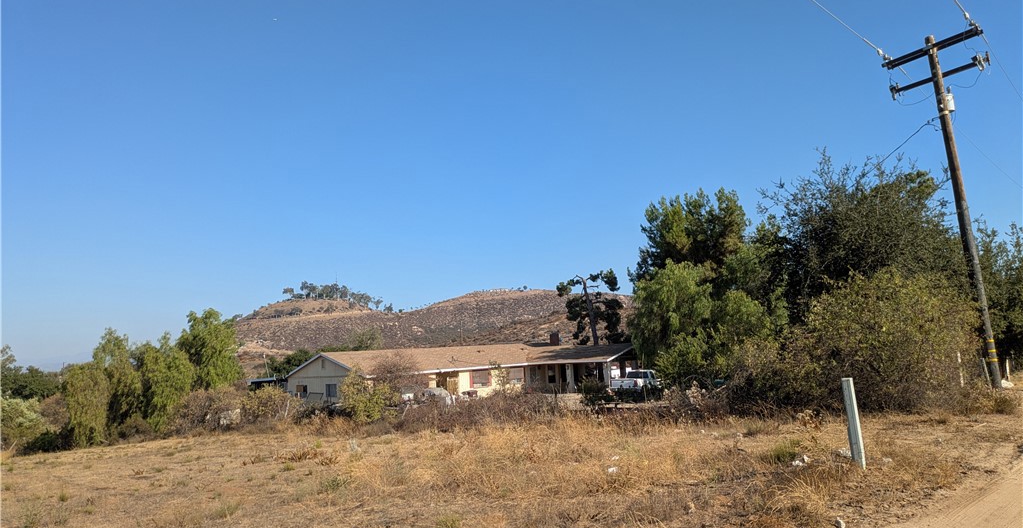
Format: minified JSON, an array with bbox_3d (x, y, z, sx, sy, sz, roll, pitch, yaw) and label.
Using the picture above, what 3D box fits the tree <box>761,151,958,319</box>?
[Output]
[{"bbox_3d":[12.091,0.098,25.621,6.248,8.108,6.300,-5,-8,25],"label":"tree"}]

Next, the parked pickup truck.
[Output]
[{"bbox_3d":[9.068,8.070,49.308,2.000,1.940,5.850,-8,-9,39],"label":"parked pickup truck"}]

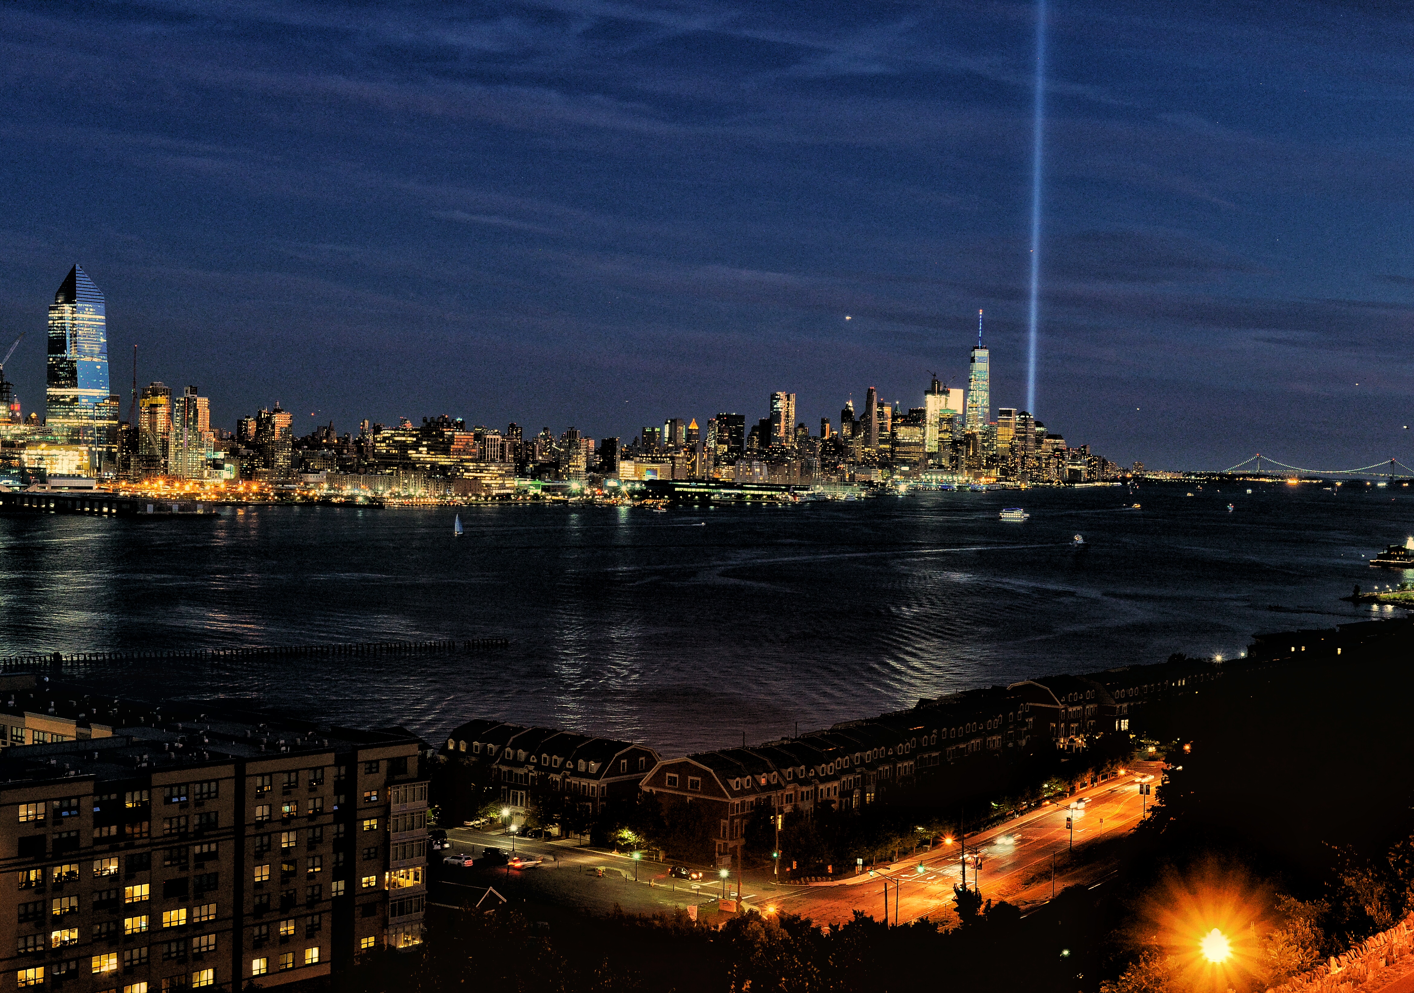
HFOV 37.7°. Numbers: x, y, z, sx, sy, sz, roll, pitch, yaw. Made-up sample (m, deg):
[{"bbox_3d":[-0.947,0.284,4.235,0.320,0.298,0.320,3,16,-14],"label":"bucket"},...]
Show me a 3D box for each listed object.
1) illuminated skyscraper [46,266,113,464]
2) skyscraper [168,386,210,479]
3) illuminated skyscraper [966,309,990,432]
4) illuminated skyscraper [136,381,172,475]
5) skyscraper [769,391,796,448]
[{"bbox_3d":[-799.500,-159.700,2640.000,66.000,270.300,54.000,2,1,38],"label":"illuminated skyscraper"},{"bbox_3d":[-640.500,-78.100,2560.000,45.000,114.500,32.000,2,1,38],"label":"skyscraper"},{"bbox_3d":[892.400,-338.100,6790.000,64.000,546.300,64.000,2,1,31],"label":"illuminated skyscraper"},{"bbox_3d":[-690.300,-83.100,2590.000,42.000,121.000,27.000,2,1,38],"label":"illuminated skyscraper"},{"bbox_3d":[241.500,-200.500,6600.000,64.000,267.400,48.000,2,1,29],"label":"skyscraper"}]

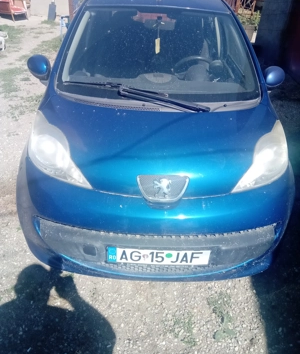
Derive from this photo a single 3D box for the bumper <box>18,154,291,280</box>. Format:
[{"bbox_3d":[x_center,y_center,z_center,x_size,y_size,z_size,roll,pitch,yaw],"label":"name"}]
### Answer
[{"bbox_3d":[0.047,0.222,1.814,1.600,0.510,0.550,2,32,-2],"label":"bumper"}]

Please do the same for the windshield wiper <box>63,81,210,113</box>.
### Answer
[{"bbox_3d":[-0.088,-0.508,2.028,0.950,0.085,0.130,12,33,6],"label":"windshield wiper"}]

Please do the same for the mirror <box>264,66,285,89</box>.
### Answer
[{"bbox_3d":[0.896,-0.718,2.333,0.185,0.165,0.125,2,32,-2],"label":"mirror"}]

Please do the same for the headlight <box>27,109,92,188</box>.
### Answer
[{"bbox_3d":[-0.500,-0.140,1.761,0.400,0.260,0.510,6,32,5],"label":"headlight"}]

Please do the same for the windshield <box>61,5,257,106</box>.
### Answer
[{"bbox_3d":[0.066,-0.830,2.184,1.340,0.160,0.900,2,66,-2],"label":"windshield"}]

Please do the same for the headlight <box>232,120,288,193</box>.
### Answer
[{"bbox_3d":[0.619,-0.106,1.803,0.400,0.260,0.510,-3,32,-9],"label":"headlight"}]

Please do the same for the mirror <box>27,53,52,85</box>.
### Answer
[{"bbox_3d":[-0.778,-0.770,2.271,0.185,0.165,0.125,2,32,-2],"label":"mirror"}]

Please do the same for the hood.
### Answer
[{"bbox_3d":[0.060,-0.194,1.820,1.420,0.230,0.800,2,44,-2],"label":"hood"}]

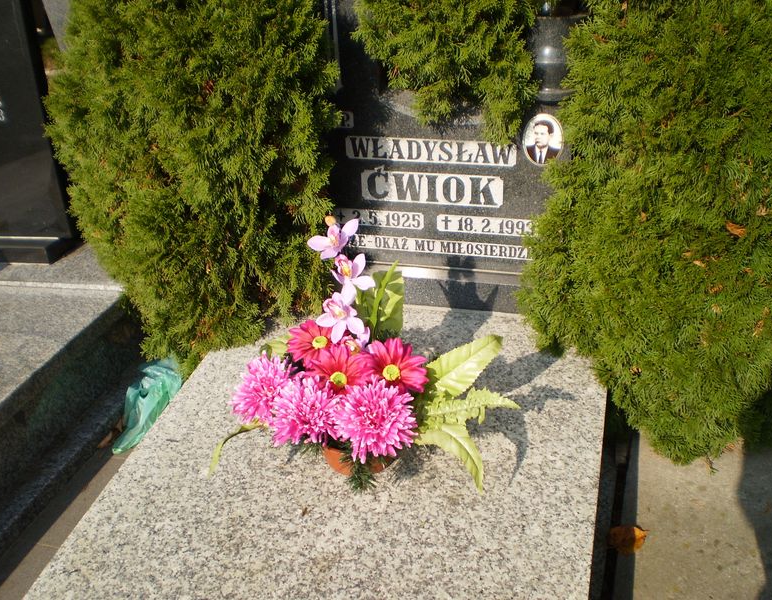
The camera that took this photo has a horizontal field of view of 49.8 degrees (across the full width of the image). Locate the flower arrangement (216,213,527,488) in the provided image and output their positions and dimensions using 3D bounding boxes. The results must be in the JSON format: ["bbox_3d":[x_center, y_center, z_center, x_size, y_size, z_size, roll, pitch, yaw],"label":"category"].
[{"bbox_3d":[-0.059,0.122,1.445,0.561,0.466,0.350,-2,33,5],"label":"flower arrangement"}]

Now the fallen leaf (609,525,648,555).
[{"bbox_3d":[0.480,0.472,1.650,0.078,0.018,0.070,2,33,11],"label":"fallen leaf"}]

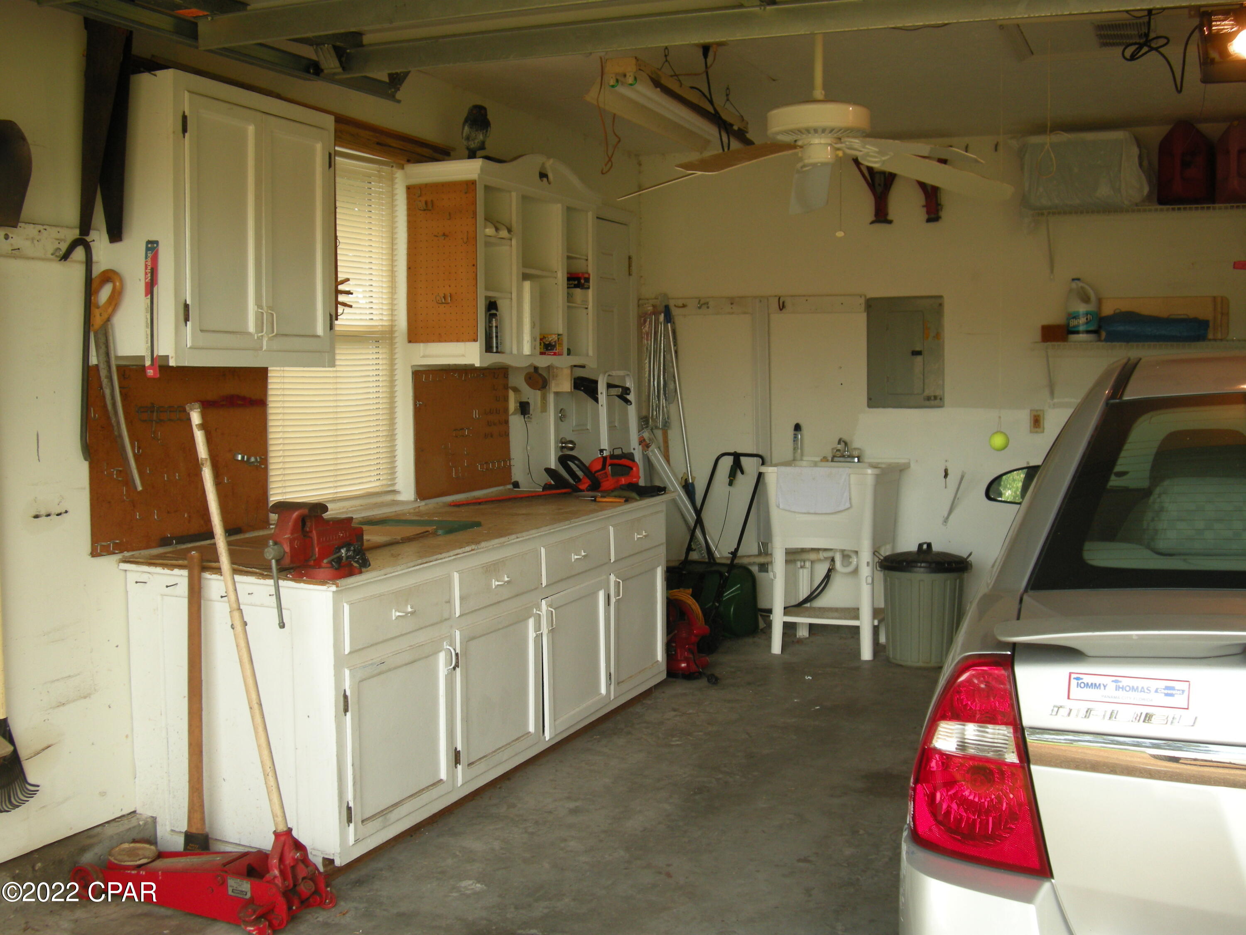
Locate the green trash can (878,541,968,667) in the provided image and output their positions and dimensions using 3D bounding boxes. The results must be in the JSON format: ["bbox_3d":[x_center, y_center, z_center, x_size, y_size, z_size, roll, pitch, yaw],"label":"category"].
[{"bbox_3d":[1.419,0.628,6.233,0.440,0.555,0.430,0,4,0],"label":"green trash can"}]

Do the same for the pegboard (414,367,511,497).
[{"bbox_3d":[-0.646,-0.151,5.558,0.020,0.515,0.760,3,5,24],"label":"pegboard"}]

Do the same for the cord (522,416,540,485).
[{"bbox_3d":[-0.409,-0.077,5.857,0.065,0.320,0.050,2,5,23],"label":"cord"}]

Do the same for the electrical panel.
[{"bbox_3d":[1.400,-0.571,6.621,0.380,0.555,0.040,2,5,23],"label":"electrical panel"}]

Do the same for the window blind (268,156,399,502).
[{"bbox_3d":[-1.077,-0.514,4.825,0.080,1.287,0.860,3,5,24],"label":"window blind"}]

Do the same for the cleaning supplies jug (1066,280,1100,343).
[{"bbox_3d":[2.113,-0.725,6.125,0.150,0.290,0.120,2,5,23],"label":"cleaning supplies jug"}]

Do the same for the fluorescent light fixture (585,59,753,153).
[{"bbox_3d":[0.220,-1.353,5.013,0.255,0.120,1.220,2,5,23],"label":"fluorescent light fixture"}]

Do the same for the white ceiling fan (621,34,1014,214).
[{"bbox_3d":[0.605,-1.125,4.108,1.280,0.540,1.280,2,5,23],"label":"white ceiling fan"}]

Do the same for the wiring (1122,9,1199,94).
[{"bbox_3d":[1.501,-1.165,3.720,0.220,0.250,0.150,3,5,24],"label":"wiring"}]

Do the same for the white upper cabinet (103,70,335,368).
[{"bbox_3d":[-1.177,-0.706,4.012,0.265,0.803,0.734,3,5,24],"label":"white upper cabinet"}]

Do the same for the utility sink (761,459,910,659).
[{"bbox_3d":[1.036,0.424,6.498,0.580,0.890,0.630,3,5,24],"label":"utility sink"}]

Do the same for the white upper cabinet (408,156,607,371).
[{"bbox_3d":[-0.453,-0.845,5.553,0.320,0.845,1.065,3,5,24],"label":"white upper cabinet"}]

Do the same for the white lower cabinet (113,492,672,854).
[{"bbox_3d":[-0.589,0.608,4.685,0.710,0.830,2.430,2,5,23],"label":"white lower cabinet"}]

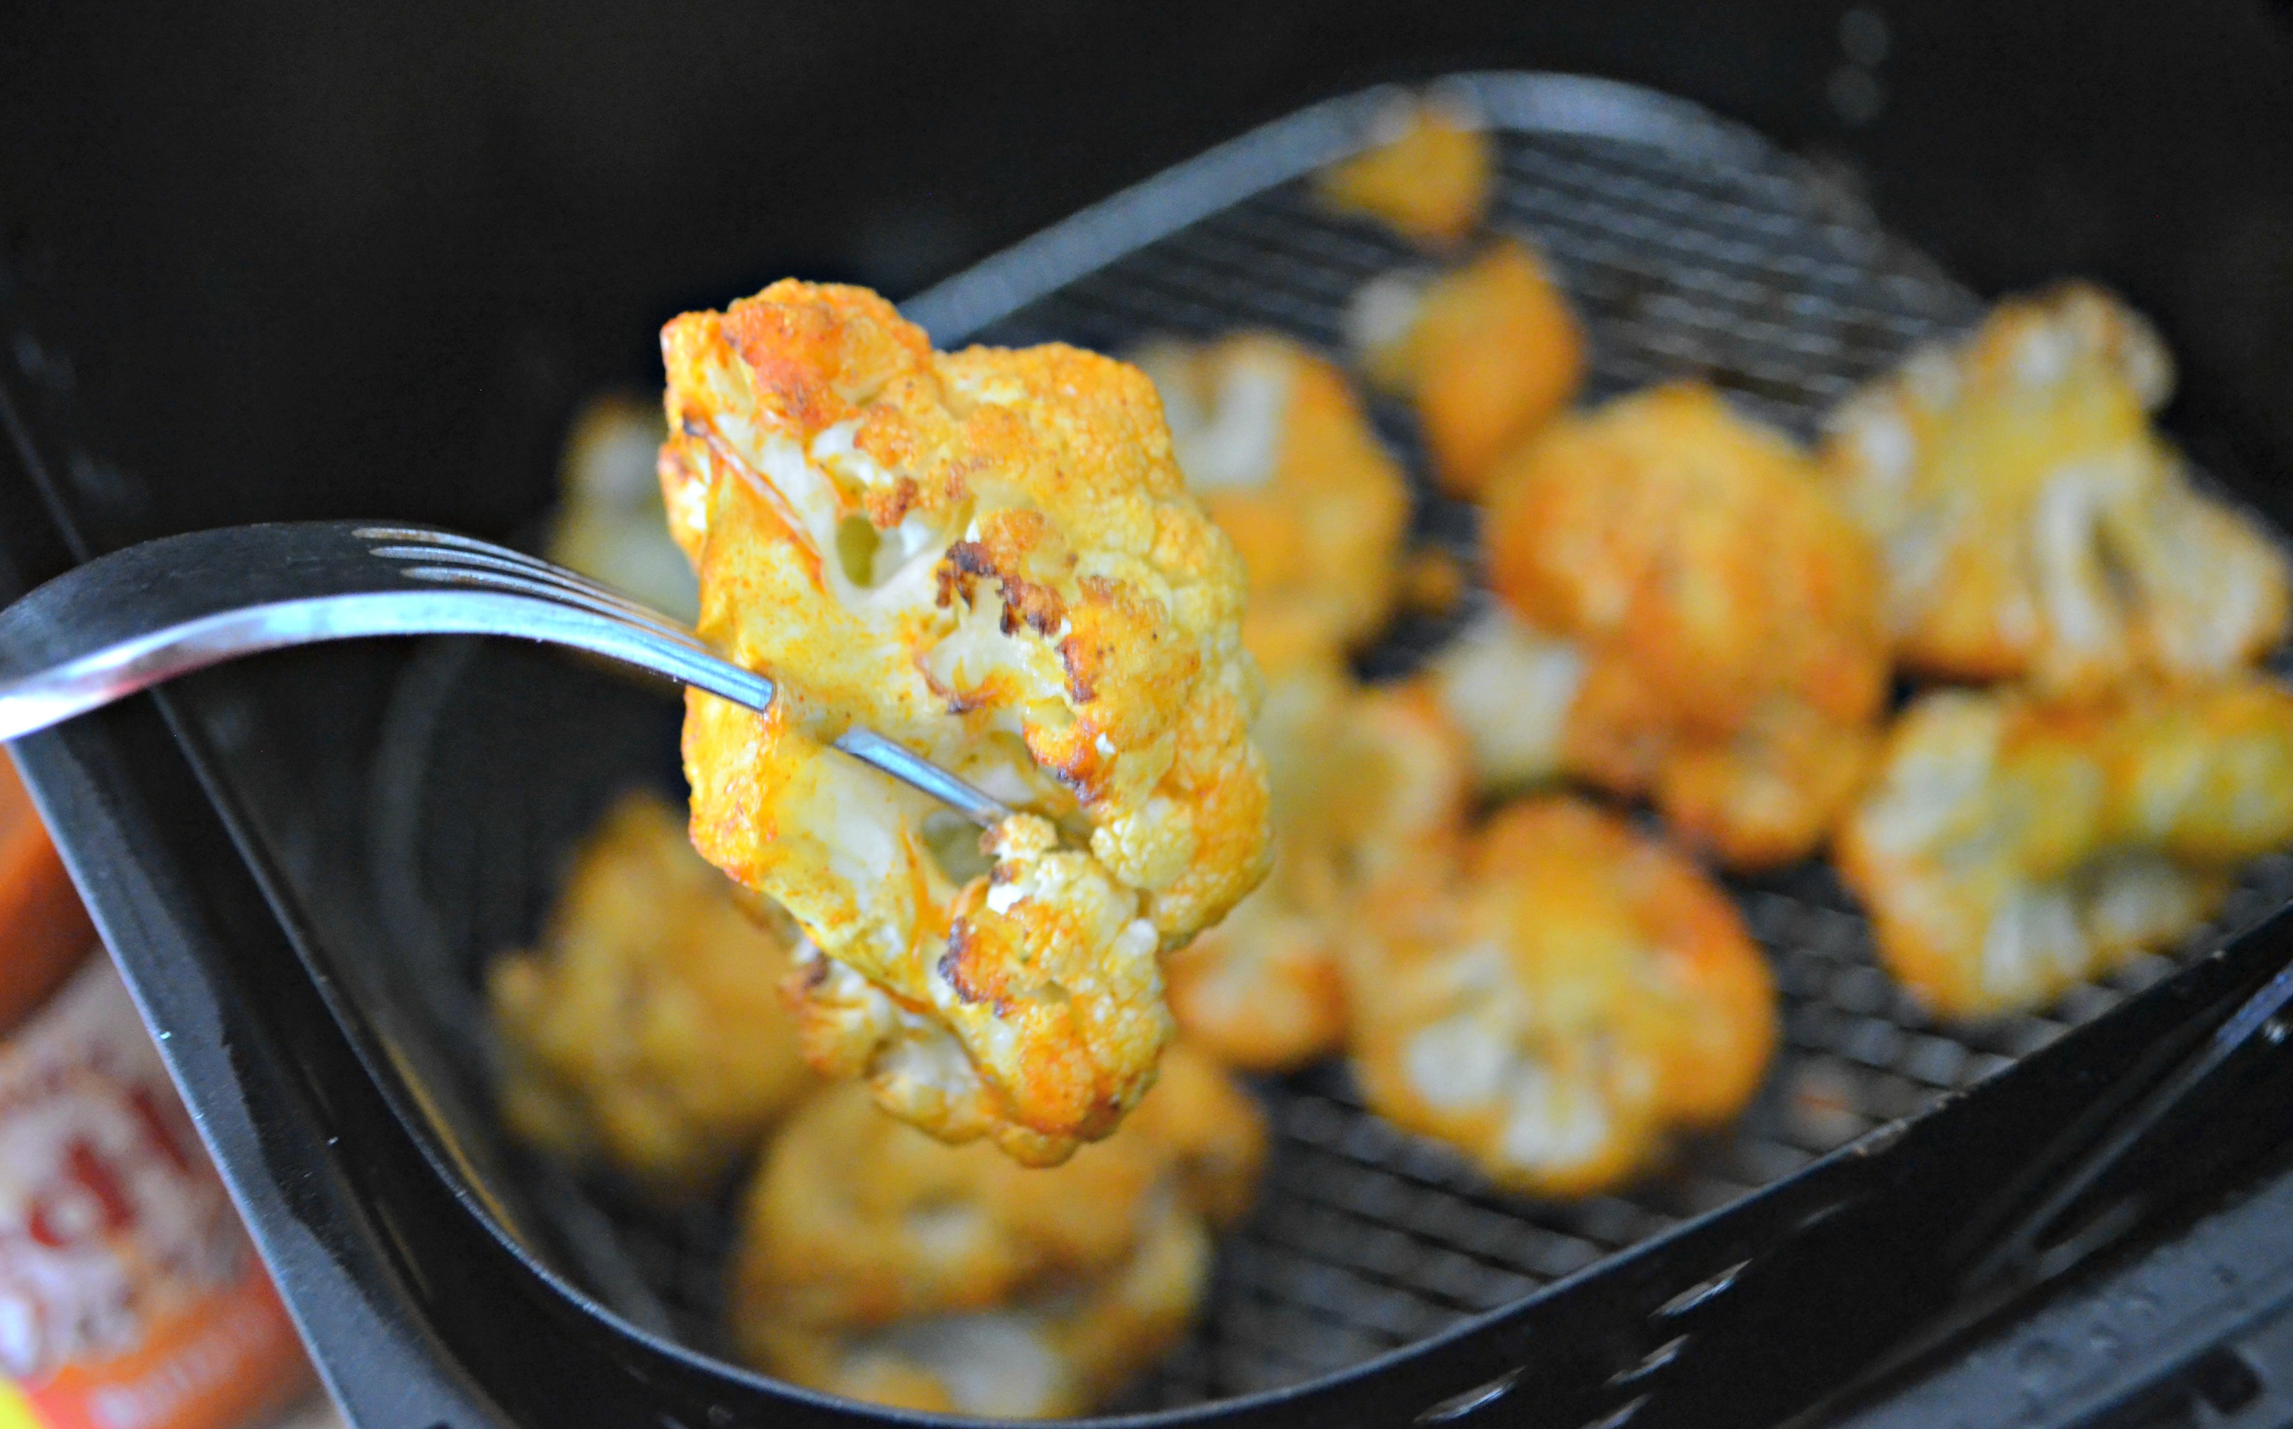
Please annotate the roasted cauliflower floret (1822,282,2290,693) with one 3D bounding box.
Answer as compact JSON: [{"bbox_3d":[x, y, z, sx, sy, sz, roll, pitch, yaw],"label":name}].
[{"bbox_3d":[0.092,-0.022,0.310,0.045,0.041,0.041,-9,50,0],"label":"roasted cauliflower floret"}]

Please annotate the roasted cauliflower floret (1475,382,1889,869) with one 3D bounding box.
[{"bbox_3d":[0.053,-0.009,0.303,0.038,0.042,0.050,-9,50,0],"label":"roasted cauliflower floret"}]

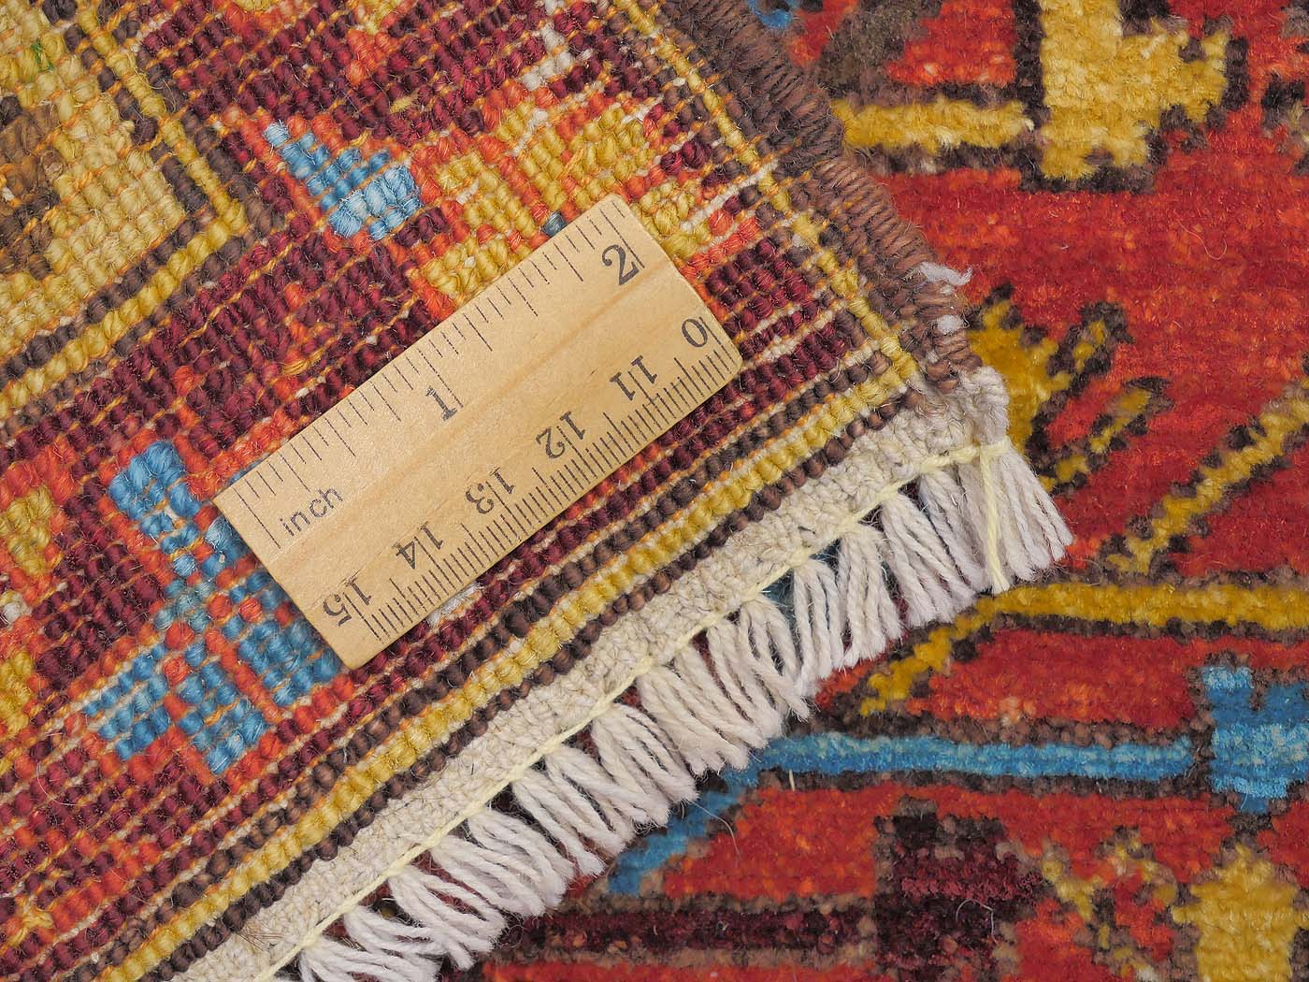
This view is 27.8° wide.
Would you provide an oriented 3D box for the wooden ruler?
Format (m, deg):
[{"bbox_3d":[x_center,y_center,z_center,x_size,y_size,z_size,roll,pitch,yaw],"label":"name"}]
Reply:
[{"bbox_3d":[-0.019,-0.007,0.294,0.056,0.003,0.024,-37,90,0],"label":"wooden ruler"}]

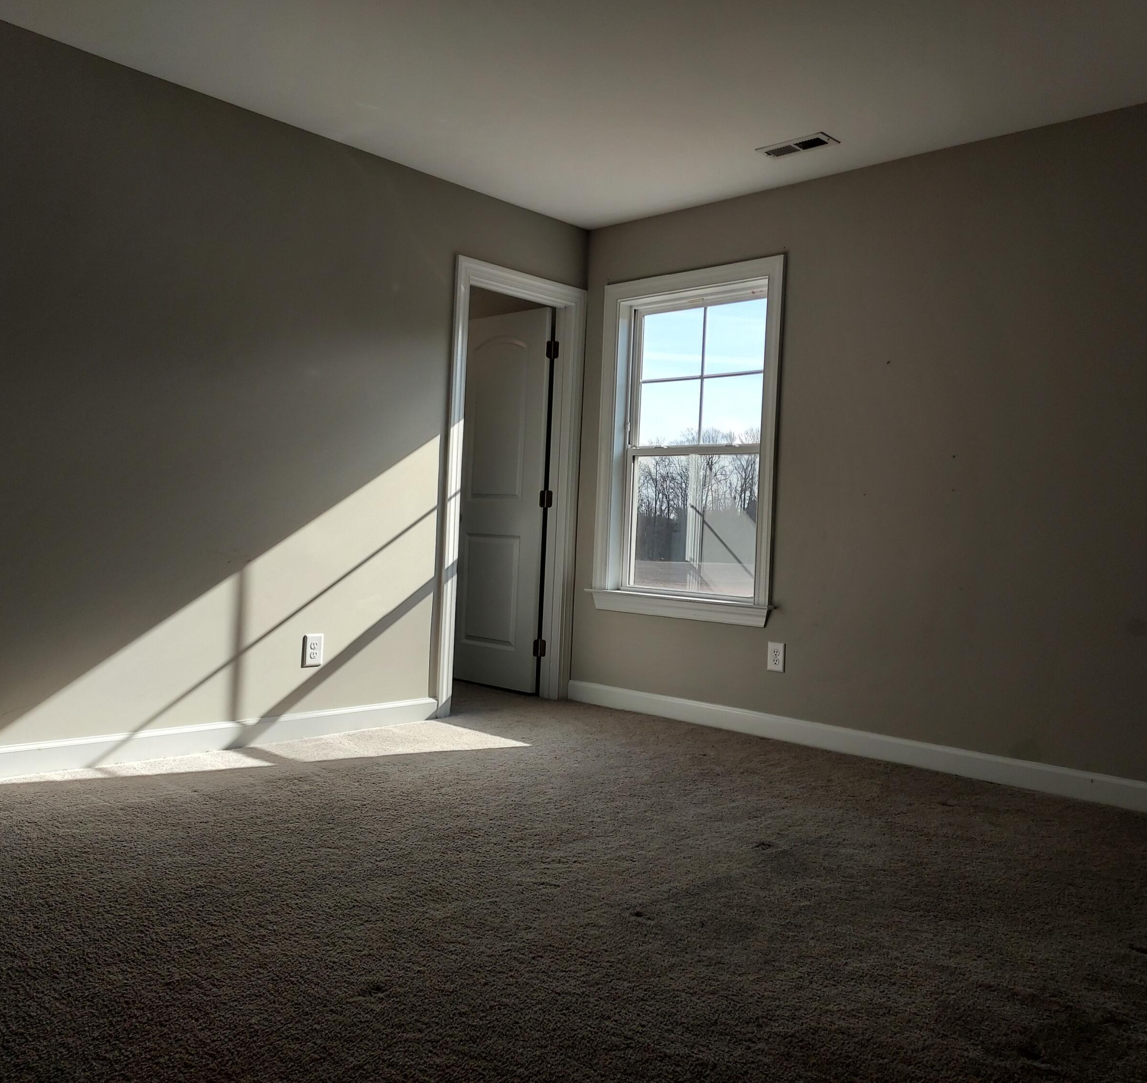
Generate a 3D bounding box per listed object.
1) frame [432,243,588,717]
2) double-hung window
[{"bbox_3d":[-0.311,-0.245,4.920,0.140,2.122,0.872,3,1,43],"label":"frame"},{"bbox_3d":[0.523,-0.453,4.766,1.103,1.637,0.125,3,1,43],"label":"double-hung window"}]

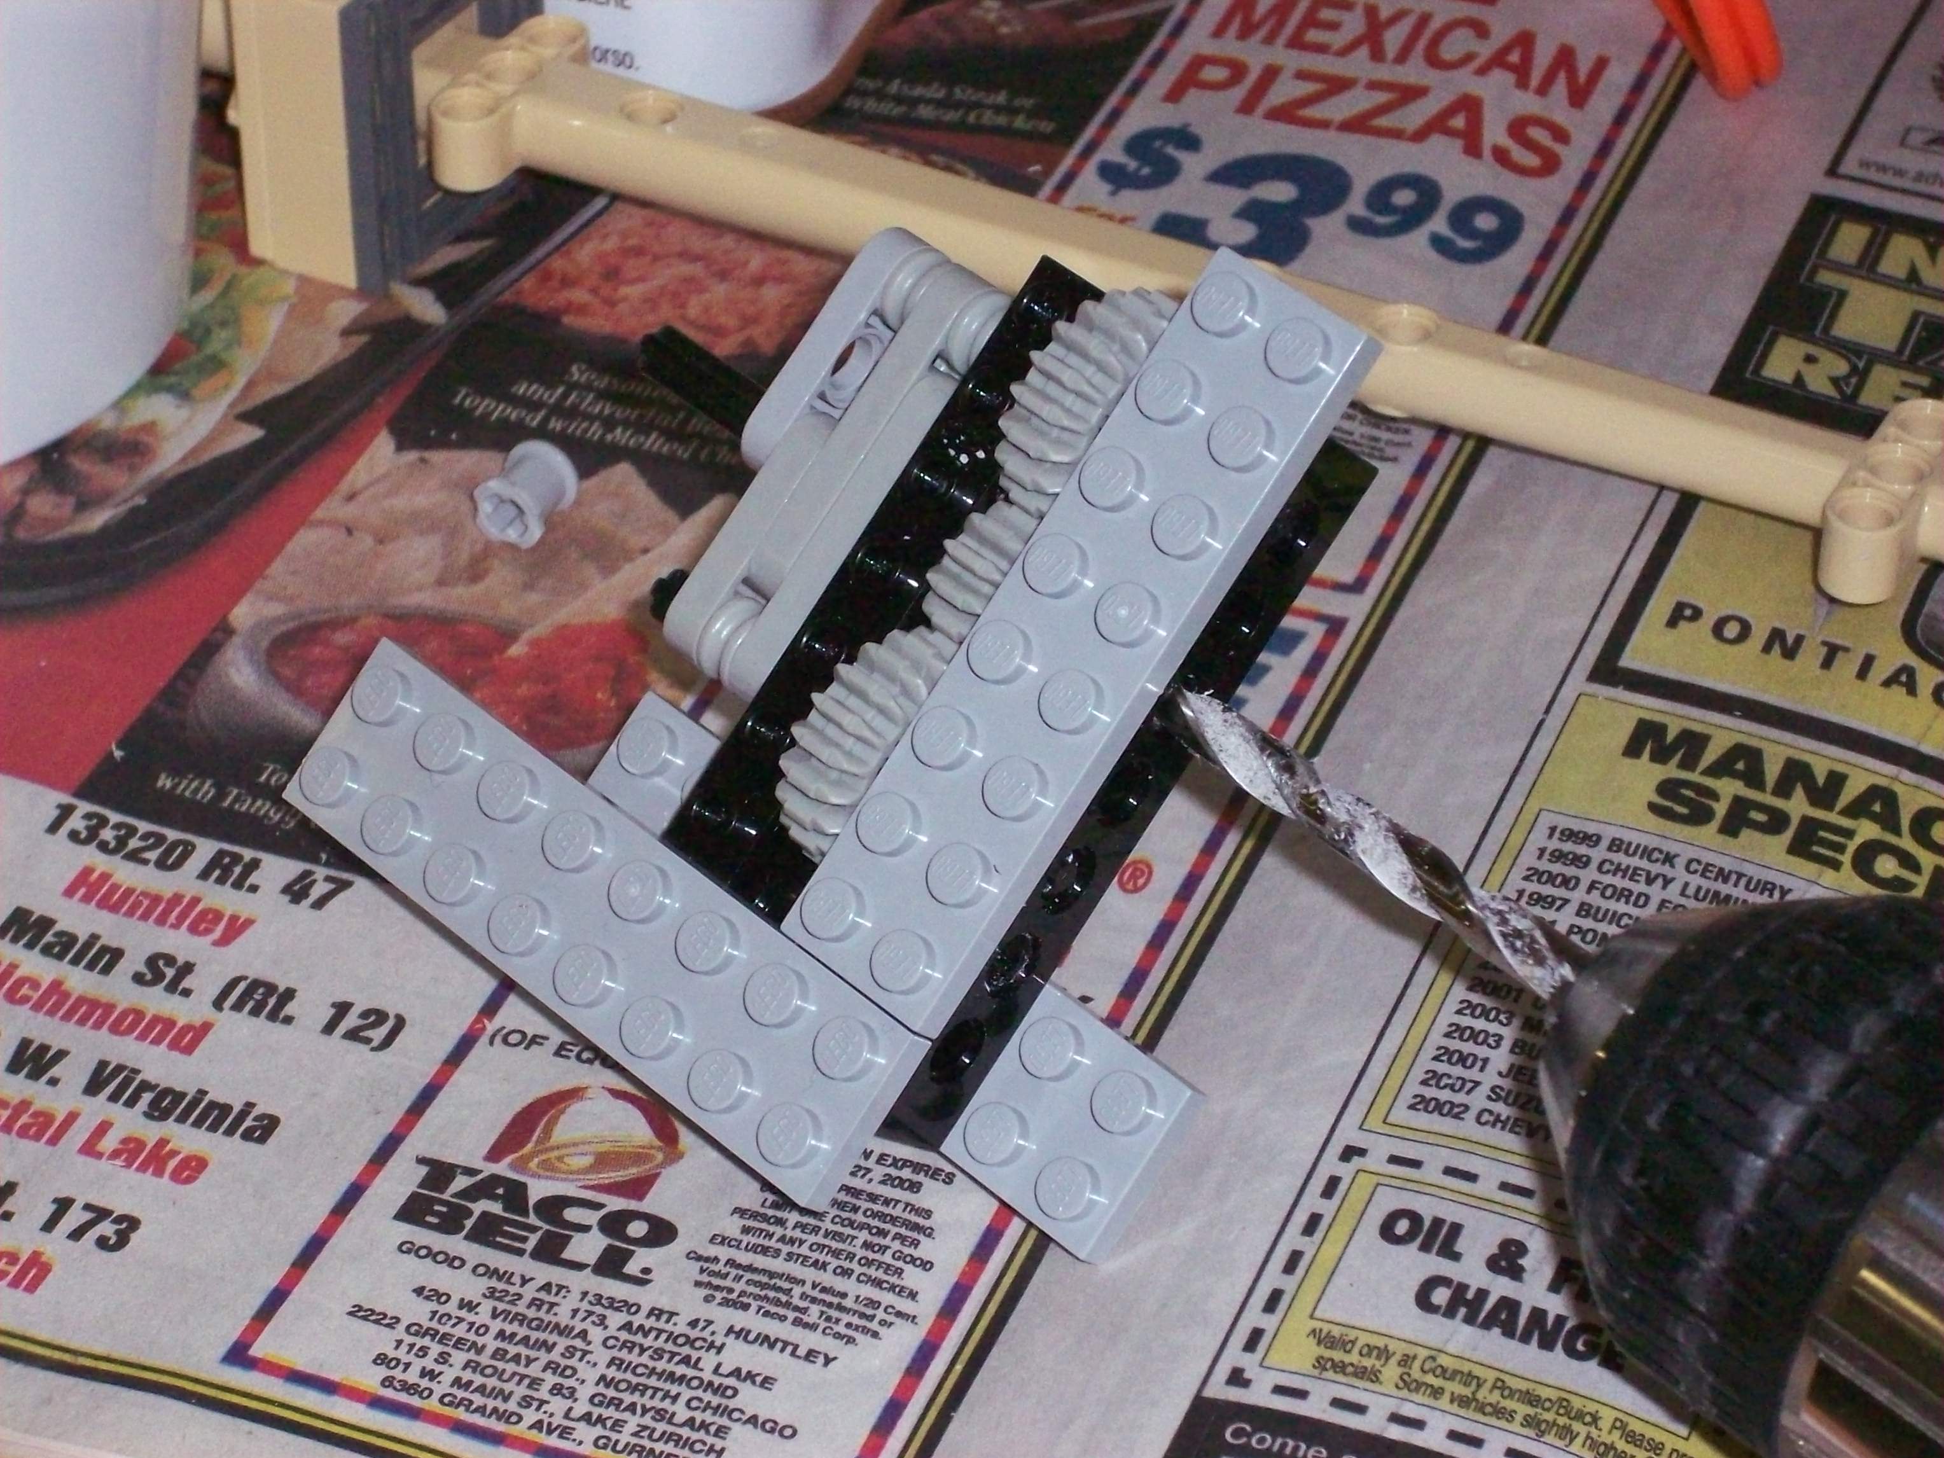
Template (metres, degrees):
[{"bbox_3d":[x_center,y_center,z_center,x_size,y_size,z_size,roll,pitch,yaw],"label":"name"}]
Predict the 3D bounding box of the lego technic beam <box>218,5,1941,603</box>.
[{"bbox_3d":[0.020,-0.040,0.581,0.162,0.008,0.024,18,39,22],"label":"lego technic beam"}]

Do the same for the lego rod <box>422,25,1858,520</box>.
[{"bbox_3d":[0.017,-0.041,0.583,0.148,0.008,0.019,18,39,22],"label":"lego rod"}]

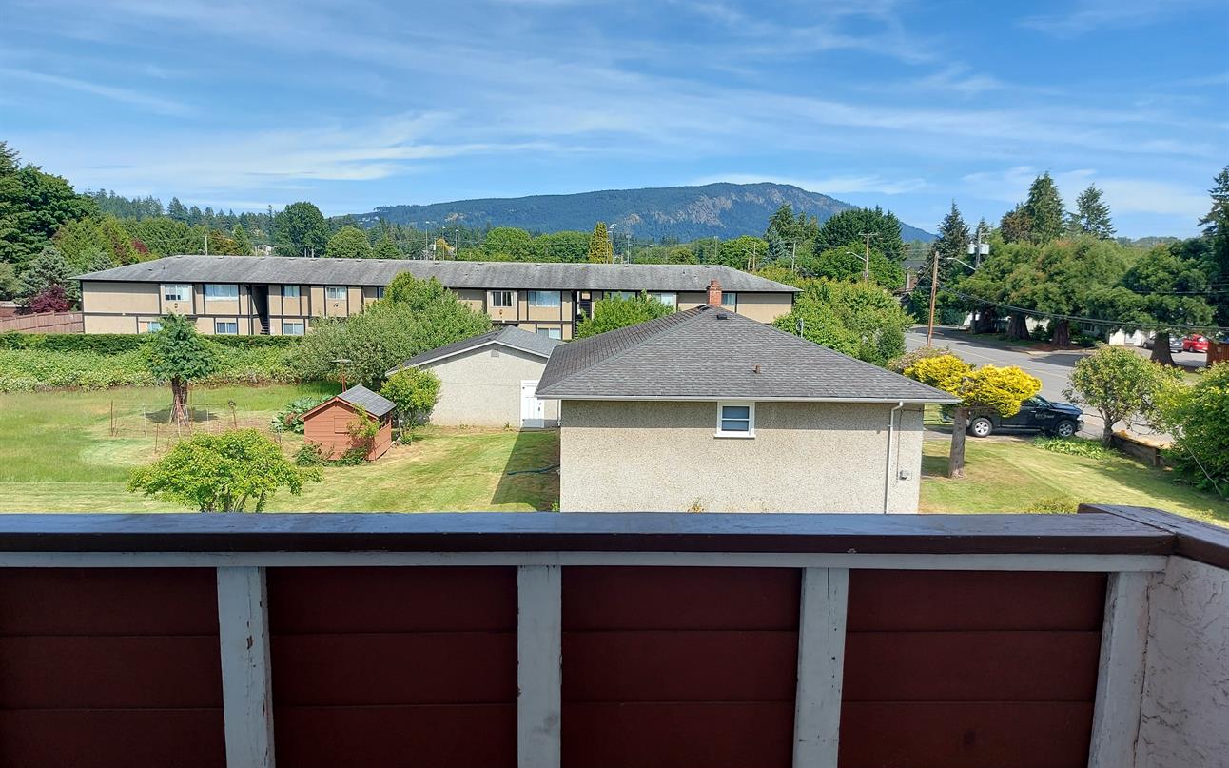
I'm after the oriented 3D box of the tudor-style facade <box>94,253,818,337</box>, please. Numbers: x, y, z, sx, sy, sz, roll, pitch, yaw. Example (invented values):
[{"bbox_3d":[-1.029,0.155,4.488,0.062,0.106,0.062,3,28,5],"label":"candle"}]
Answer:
[{"bbox_3d":[-13.337,-6.440,70.064,54.800,7.200,10.700,1,7,-2],"label":"tudor-style facade"}]

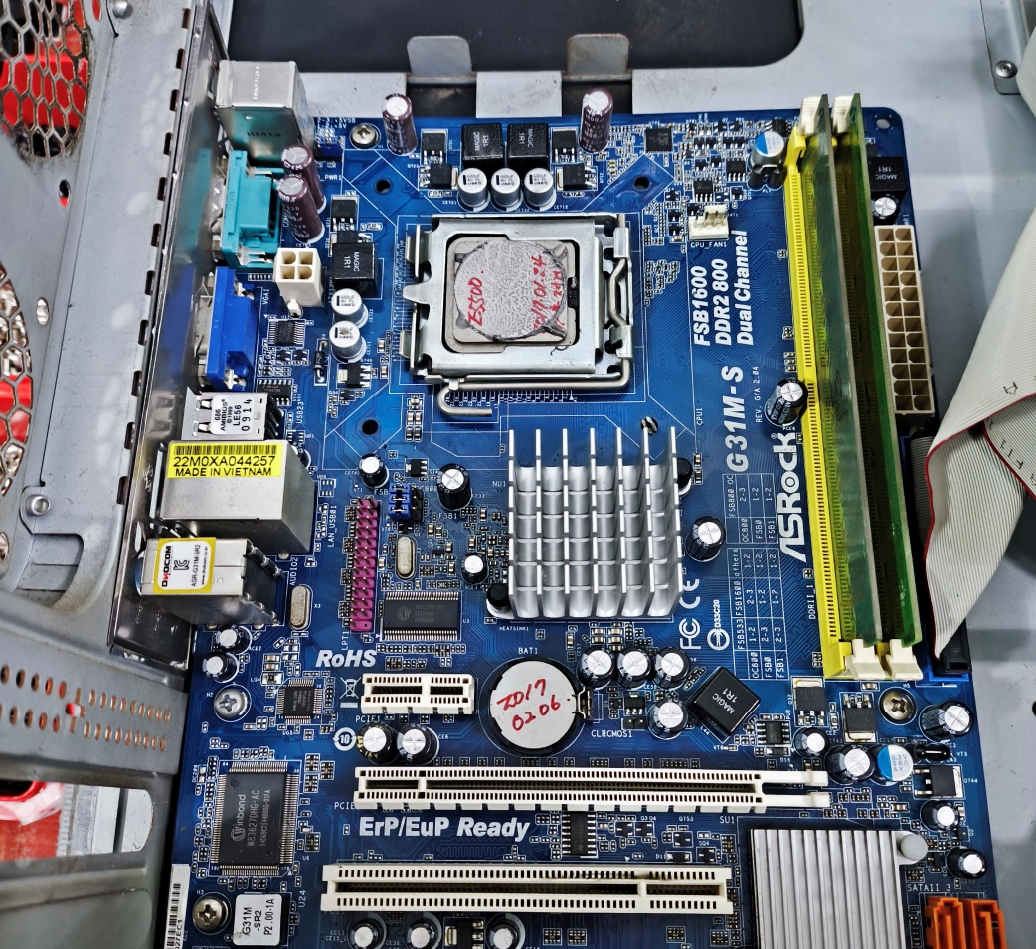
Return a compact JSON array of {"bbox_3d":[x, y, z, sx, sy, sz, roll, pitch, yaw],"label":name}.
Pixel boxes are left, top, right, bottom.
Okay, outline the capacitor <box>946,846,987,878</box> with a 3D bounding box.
[{"bbox_3d":[0.098,0.085,0.217,0.006,0.006,0.006,0,72,1],"label":"capacitor"}]

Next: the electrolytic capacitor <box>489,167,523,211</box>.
[{"bbox_3d":[-0.003,-0.078,0.274,0.008,0.008,0.008,0,73,1],"label":"electrolytic capacitor"}]

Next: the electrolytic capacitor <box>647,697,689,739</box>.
[{"bbox_3d":[0.034,0.055,0.226,0.008,0.011,0.008,0,72,1],"label":"electrolytic capacitor"}]

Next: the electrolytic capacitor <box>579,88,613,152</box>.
[{"bbox_3d":[0.021,-0.097,0.273,0.008,0.018,0.008,0,72,1],"label":"electrolytic capacitor"}]

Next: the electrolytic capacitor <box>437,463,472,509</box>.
[{"bbox_3d":[-0.016,0.003,0.246,0.008,0.013,0.008,0,73,1],"label":"electrolytic capacitor"}]

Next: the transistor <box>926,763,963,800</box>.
[{"bbox_3d":[0.096,0.070,0.225,0.009,0.002,0.007,0,72,1],"label":"transistor"}]

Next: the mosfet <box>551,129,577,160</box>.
[{"bbox_3d":[0.013,-0.093,0.279,0.007,0.002,0.010,0,72,1],"label":"mosfet"}]

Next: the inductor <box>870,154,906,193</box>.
[{"bbox_3d":[0.097,-0.078,0.267,0.011,0.008,0.011,0,72,3],"label":"inductor"}]

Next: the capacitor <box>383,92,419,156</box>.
[{"bbox_3d":[-0.033,-0.096,0.275,0.008,0.016,0.008,0,73,1],"label":"capacitor"}]

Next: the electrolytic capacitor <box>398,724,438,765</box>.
[{"bbox_3d":[-0.023,0.061,0.226,0.008,0.011,0.008,0,72,3],"label":"electrolytic capacitor"}]

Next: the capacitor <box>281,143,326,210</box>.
[{"bbox_3d":[-0.058,-0.080,0.269,0.008,0.019,0.008,0,72,1],"label":"capacitor"}]

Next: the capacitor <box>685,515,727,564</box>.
[{"bbox_3d":[0.045,0.016,0.241,0.008,0.013,0.008,0,73,1],"label":"capacitor"}]

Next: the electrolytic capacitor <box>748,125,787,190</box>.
[{"bbox_3d":[0.068,-0.088,0.272,0.008,0.009,0.008,0,72,1],"label":"electrolytic capacitor"}]

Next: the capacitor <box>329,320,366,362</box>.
[{"bbox_3d":[-0.045,-0.035,0.261,0.008,0.008,0.008,0,73,1],"label":"capacitor"}]

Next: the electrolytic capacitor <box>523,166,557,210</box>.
[{"bbox_3d":[0.006,-0.078,0.271,0.008,0.008,0.008,0,72,1],"label":"electrolytic capacitor"}]

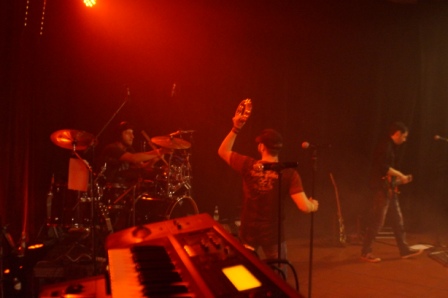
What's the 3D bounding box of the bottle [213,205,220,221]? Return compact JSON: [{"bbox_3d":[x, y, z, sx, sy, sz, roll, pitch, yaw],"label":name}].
[{"bbox_3d":[-0.100,0.844,6.855,0.066,0.200,0.066,0,5,0],"label":"bottle"}]

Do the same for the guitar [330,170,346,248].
[{"bbox_3d":[1.532,0.804,7.002,0.090,1.000,0.330,-10,3,13],"label":"guitar"}]

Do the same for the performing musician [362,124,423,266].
[{"bbox_3d":[2.043,0.519,6.373,0.700,1.700,0.540,1,5,10],"label":"performing musician"}]

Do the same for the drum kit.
[{"bbox_3d":[-1.020,0.387,5.457,1.250,1.200,1.600,3,6,28],"label":"drum kit"}]

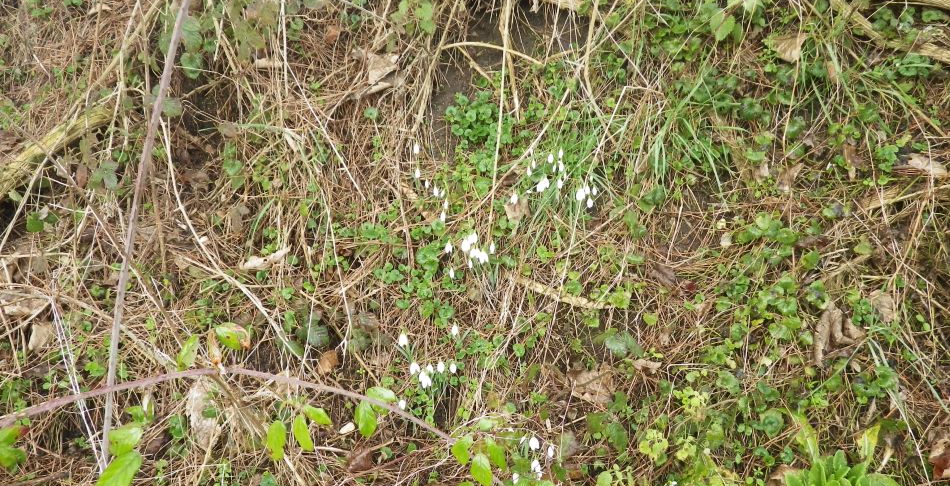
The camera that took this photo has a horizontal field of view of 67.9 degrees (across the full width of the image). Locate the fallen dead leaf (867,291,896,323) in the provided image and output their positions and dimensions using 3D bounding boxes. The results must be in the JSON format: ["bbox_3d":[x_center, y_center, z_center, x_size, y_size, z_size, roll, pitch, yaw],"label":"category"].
[{"bbox_3d":[0.764,0.116,1.316,0.047,0.020,0.067,-9,65,-4],"label":"fallen dead leaf"}]

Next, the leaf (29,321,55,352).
[{"bbox_3d":[-0.758,0.162,1.234,0.043,0.020,0.052,3,62,2],"label":"leaf"}]

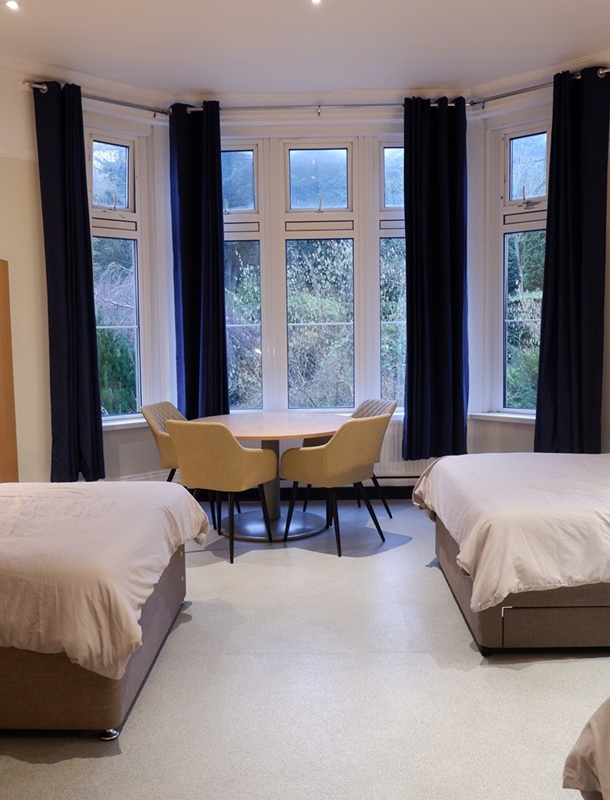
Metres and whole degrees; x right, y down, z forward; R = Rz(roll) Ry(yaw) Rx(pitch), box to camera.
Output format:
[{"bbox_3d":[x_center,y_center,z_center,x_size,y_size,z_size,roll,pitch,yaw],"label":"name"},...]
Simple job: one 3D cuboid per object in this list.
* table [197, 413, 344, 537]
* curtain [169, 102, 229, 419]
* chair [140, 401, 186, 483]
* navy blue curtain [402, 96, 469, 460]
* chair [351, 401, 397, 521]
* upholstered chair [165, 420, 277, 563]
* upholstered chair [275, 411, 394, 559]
[{"bbox_3d":[-0.244,0.521,5.374,1.270,0.726,1.270,-1,5,2],"label":"table"},{"bbox_3d":[-0.795,-0.852,5.801,0.390,2.680,0.150,-1,5,2],"label":"curtain"},{"bbox_3d":[-0.823,0.460,5.593,0.580,0.830,0.560,1,6,18],"label":"chair"},{"bbox_3d":[0.979,-0.882,5.746,0.500,2.680,0.150,-1,5,2],"label":"navy blue curtain"},{"bbox_3d":[0.324,0.435,5.614,0.580,0.830,0.560,-4,6,-27],"label":"chair"},{"bbox_3d":[-0.526,0.528,4.821,0.560,0.830,0.580,2,6,27],"label":"upholstered chair"},{"bbox_3d":[0.202,0.504,4.918,0.580,0.830,0.560,4,8,44],"label":"upholstered chair"}]

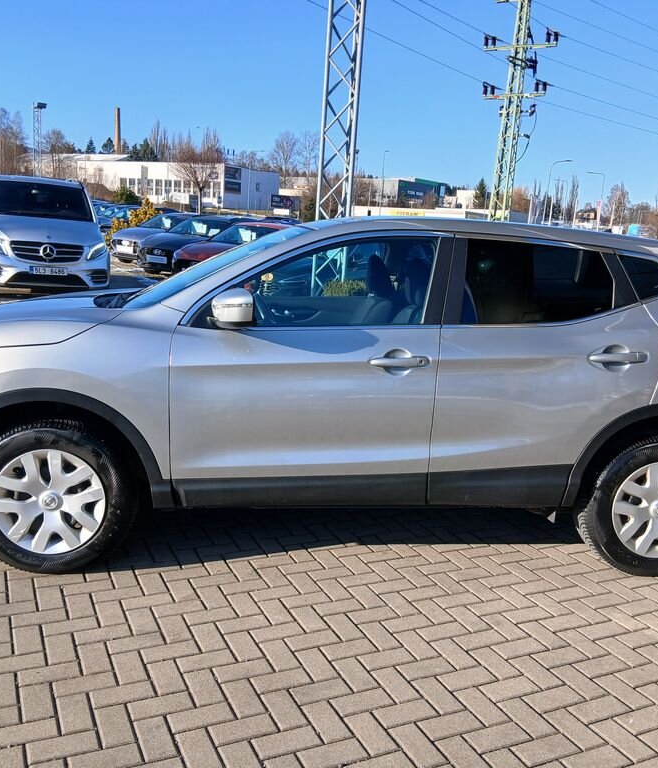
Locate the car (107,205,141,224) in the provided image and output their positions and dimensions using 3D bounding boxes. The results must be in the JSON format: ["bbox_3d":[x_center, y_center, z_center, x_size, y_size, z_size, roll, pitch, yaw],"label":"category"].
[{"bbox_3d":[-6.339,-5.206,26.000,1.800,1.480,4.350,9,13,29],"label":"car"}]

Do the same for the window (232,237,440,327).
[{"bbox_3d":[0.032,-0.429,3.185,0.890,0.430,0.060,2,-11,-7],"label":"window"}]

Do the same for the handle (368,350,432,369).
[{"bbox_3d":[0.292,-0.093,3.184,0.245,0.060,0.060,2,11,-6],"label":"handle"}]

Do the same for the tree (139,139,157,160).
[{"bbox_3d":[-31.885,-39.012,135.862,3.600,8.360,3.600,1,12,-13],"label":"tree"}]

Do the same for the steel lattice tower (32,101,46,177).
[{"bbox_3d":[-14.145,-10.651,37.561,0.600,5.900,0.500,-2,12,-27],"label":"steel lattice tower"}]

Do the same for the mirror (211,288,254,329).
[{"bbox_3d":[-0.374,-0.290,2.979,0.160,0.160,0.230,2,13,-7],"label":"mirror"}]

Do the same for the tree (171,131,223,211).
[{"bbox_3d":[-12.449,-19.978,72.813,5.000,7.880,5.000,2,12,-10],"label":"tree"}]

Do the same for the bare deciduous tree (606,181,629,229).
[{"bbox_3d":[52.367,-31.226,141.093,4.600,11.500,4.600,3,11,-1],"label":"bare deciduous tree"}]

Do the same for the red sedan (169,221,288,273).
[{"bbox_3d":[-1.298,-2.570,15.973,1.800,1.460,4.340,9,13,29],"label":"red sedan"}]

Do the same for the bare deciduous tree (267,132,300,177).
[{"bbox_3d":[-7.376,-32.487,121.566,5.000,14.500,5.000,4,12,0],"label":"bare deciduous tree"}]

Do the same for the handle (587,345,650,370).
[{"bbox_3d":[1.224,-0.108,3.264,0.260,0.085,0.060,2,13,-7],"label":"handle"}]

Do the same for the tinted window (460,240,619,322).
[{"bbox_3d":[0.896,-0.424,3.285,0.690,0.385,0.055,2,-11,-7],"label":"tinted window"}]

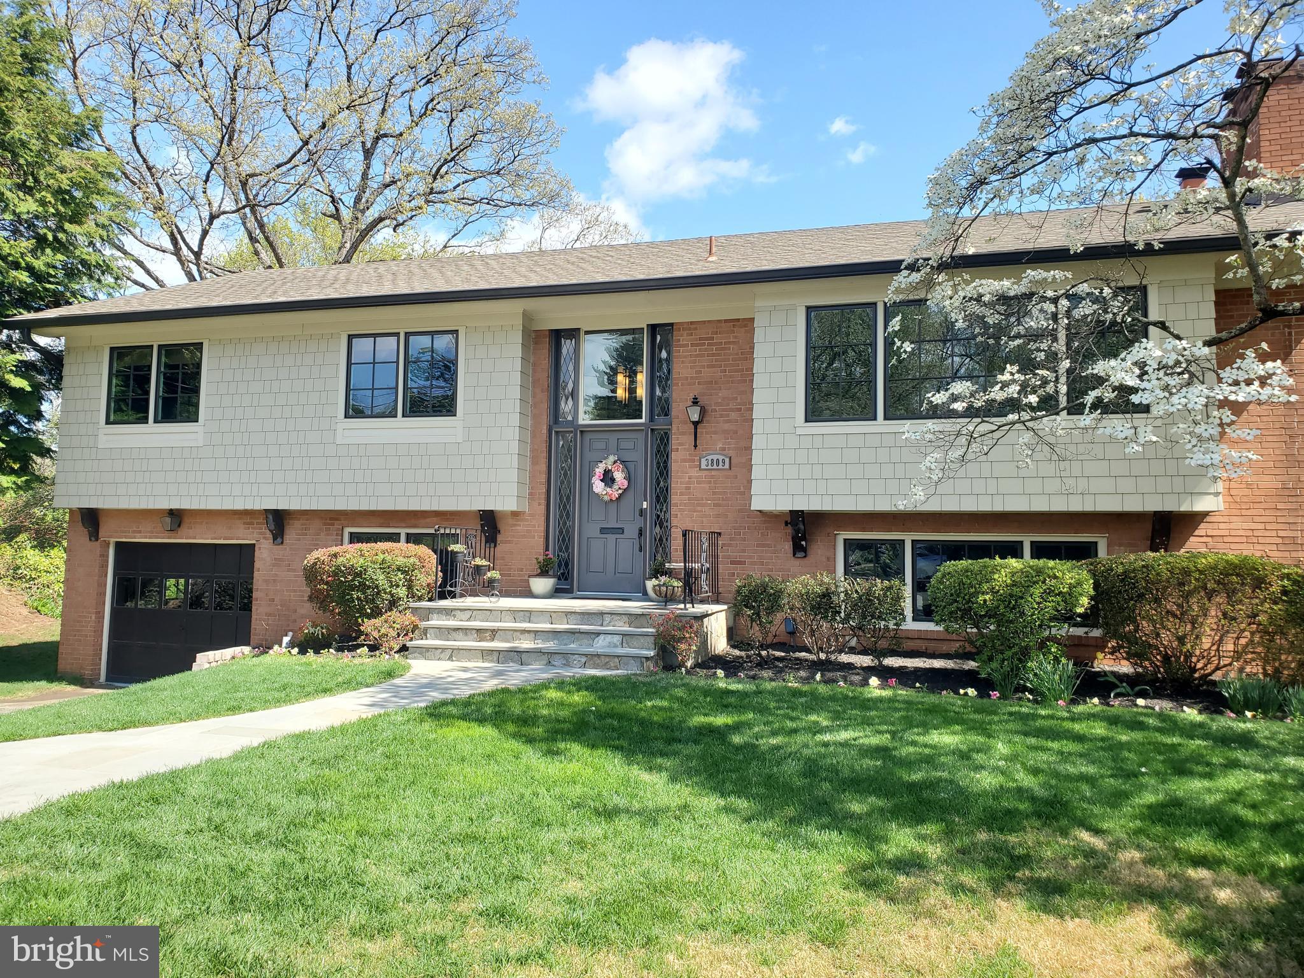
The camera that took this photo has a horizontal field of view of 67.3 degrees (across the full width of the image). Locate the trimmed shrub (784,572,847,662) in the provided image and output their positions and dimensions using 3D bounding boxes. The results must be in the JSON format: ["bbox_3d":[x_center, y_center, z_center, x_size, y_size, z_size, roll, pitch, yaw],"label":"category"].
[{"bbox_3d":[1.760,1.378,10.528,0.659,0.968,0.657,0,-5,15],"label":"trimmed shrub"}]

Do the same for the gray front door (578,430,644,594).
[{"bbox_3d":[-0.494,0.286,12.359,0.899,2.071,0.061,0,-5,15],"label":"gray front door"}]

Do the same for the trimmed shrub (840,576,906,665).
[{"bbox_3d":[2.339,1.390,10.375,0.684,0.954,0.657,0,-5,15],"label":"trimmed shrub"}]

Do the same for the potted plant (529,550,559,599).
[{"bbox_3d":[-1.331,1.059,12.025,0.355,0.570,0.355,1,-4,0],"label":"potted plant"}]

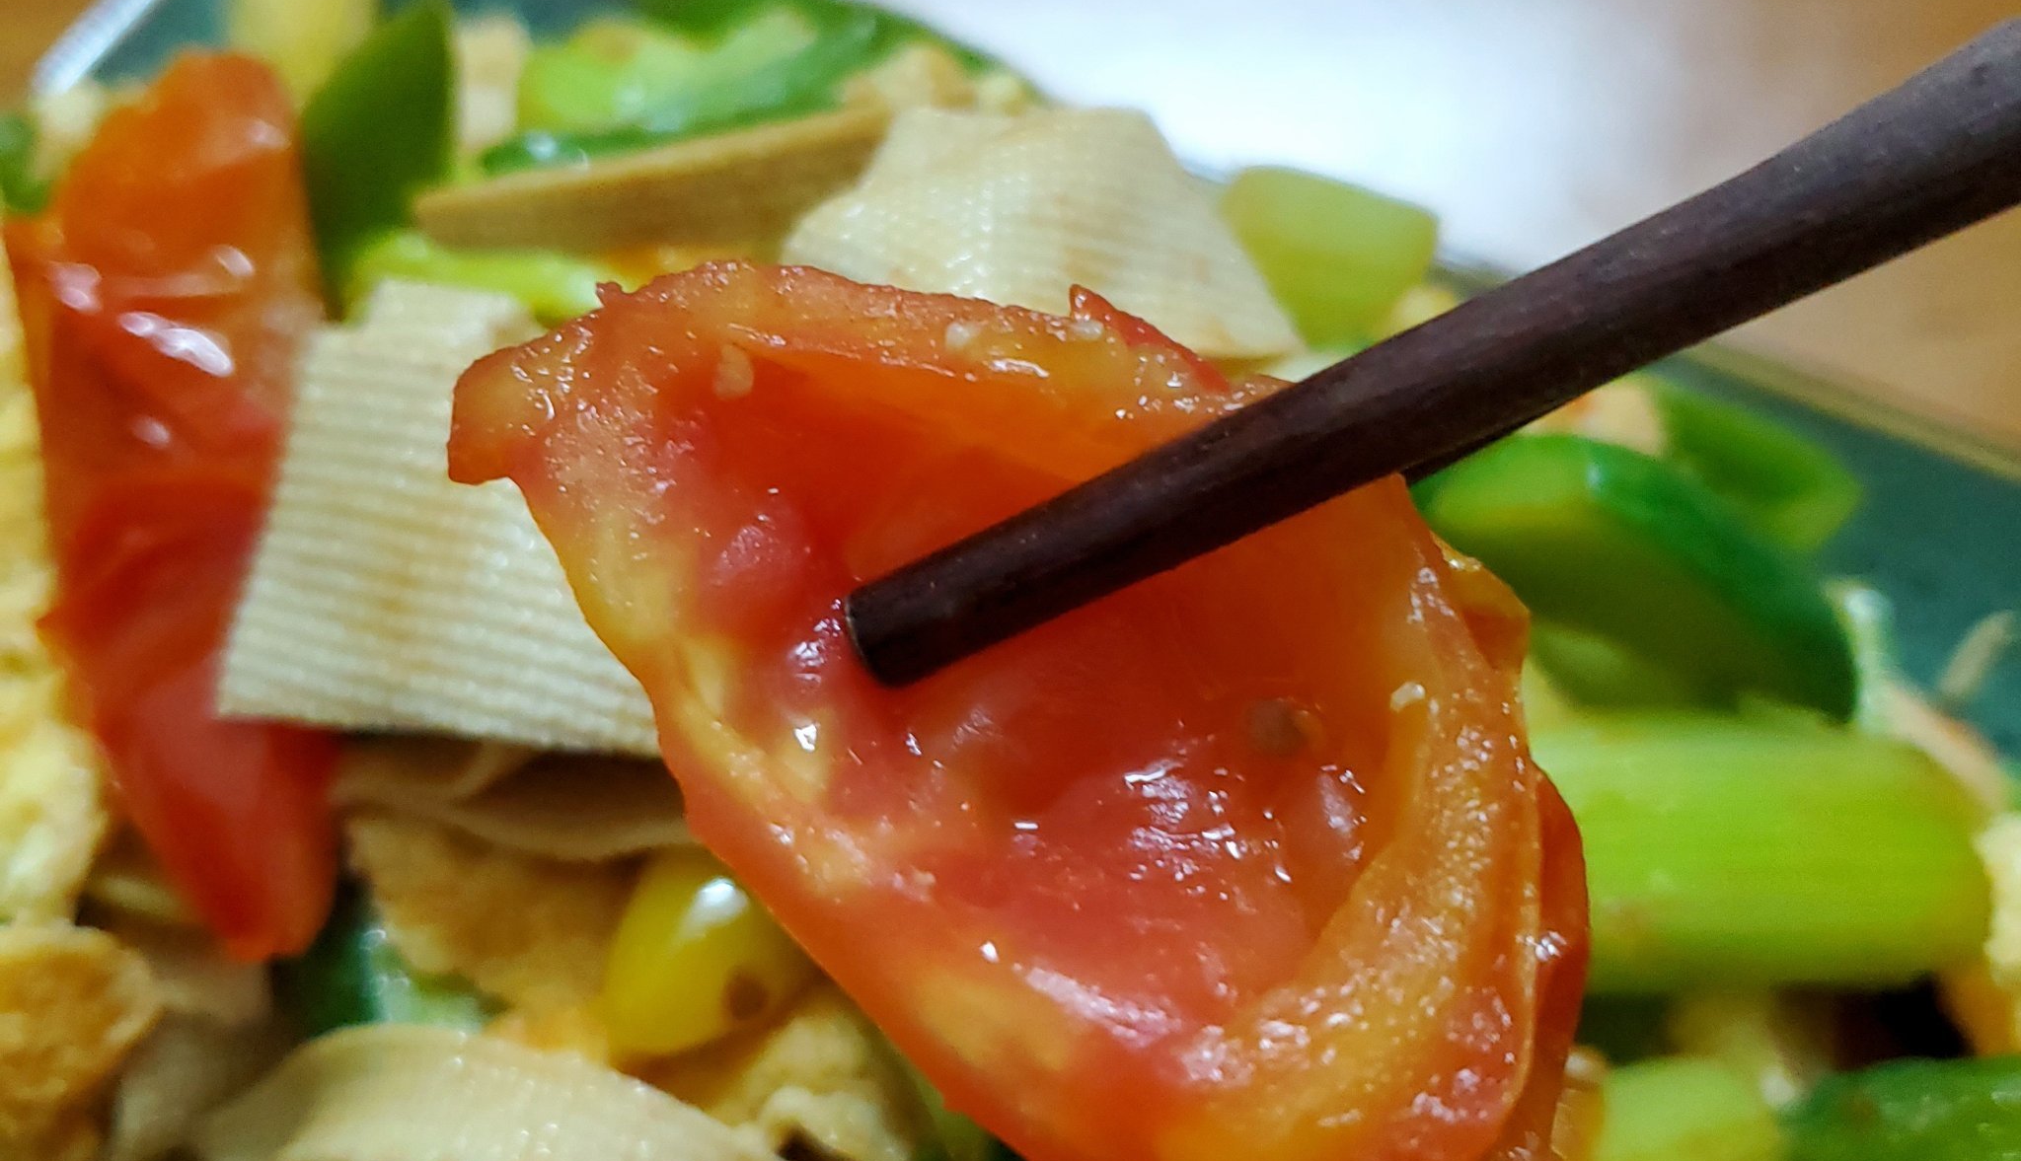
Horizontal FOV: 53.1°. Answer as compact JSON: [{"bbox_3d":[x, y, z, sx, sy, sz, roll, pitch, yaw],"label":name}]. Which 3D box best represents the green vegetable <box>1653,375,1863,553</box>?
[{"bbox_3d":[0.088,-0.013,0.236,0.019,0.010,0.013,28,61,14],"label":"green vegetable"}]

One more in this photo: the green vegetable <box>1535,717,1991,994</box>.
[{"bbox_3d":[0.069,0.026,0.196,0.044,0.013,0.020,1,58,-6],"label":"green vegetable"}]

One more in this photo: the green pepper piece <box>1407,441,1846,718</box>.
[{"bbox_3d":[0.067,0.000,0.216,0.039,0.017,0.013,19,59,5],"label":"green pepper piece"}]

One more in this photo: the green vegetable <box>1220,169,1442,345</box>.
[{"bbox_3d":[0.037,-0.038,0.237,0.022,0.012,0.014,15,59,6],"label":"green vegetable"}]

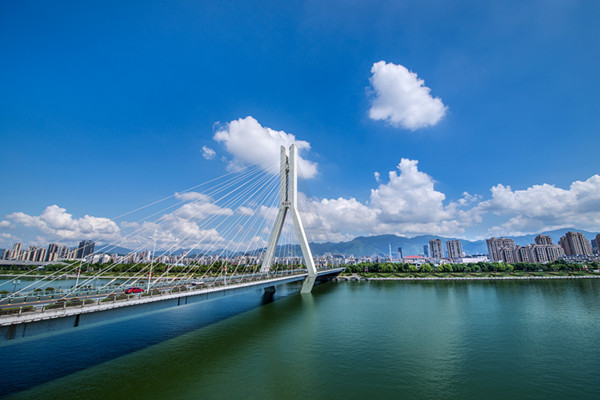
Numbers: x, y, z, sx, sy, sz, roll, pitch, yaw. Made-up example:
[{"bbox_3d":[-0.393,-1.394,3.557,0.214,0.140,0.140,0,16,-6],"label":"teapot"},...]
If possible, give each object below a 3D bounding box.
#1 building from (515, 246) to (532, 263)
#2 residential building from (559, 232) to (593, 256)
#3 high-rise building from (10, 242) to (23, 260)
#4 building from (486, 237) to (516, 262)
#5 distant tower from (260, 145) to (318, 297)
[{"bbox_3d":[622.390,156.260,649.070,23.000,50.950,15.000,2,-15,-6],"label":"building"},{"bbox_3d":[767.460,136.600,648.510,39.000,88.730,24.000,2,-15,-6],"label":"residential building"},{"bbox_3d":[-1229.520,231.680,1013.330,22.000,88.700,18.000,0,-15,0],"label":"high-rise building"},{"bbox_3d":[615.330,157.210,712.380,68.000,81.040,18.000,2,-15,-6],"label":"building"},{"bbox_3d":[-8.180,10.600,180.340,41.140,112.620,7.500,-5,-16,20],"label":"distant tower"}]

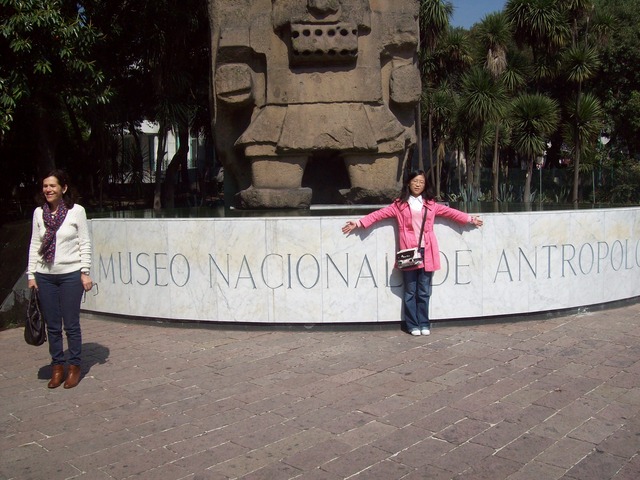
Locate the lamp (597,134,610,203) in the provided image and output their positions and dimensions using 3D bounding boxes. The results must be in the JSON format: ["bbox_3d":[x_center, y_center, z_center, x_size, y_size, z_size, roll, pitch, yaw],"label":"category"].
[{"bbox_3d":[10.586,-2.632,24.901,0.500,2.606,0.400,-1,4,0],"label":"lamp"}]

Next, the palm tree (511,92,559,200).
[{"bbox_3d":[5.317,-2.270,16.398,1.239,2.690,1.239,-1,4,0],"label":"palm tree"}]

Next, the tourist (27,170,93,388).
[{"bbox_3d":[-1.972,0.298,4.958,0.460,1.610,0.320,0,4,9],"label":"tourist"}]

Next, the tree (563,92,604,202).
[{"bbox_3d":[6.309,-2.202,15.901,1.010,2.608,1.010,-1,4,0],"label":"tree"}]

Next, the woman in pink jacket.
[{"bbox_3d":[0.904,0.132,6.483,1.350,1.590,0.370,-1,4,3],"label":"woman in pink jacket"}]

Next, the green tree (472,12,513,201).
[{"bbox_3d":[4.361,-3.336,16.821,1.022,4.719,1.022,-1,4,0],"label":"green tree"}]

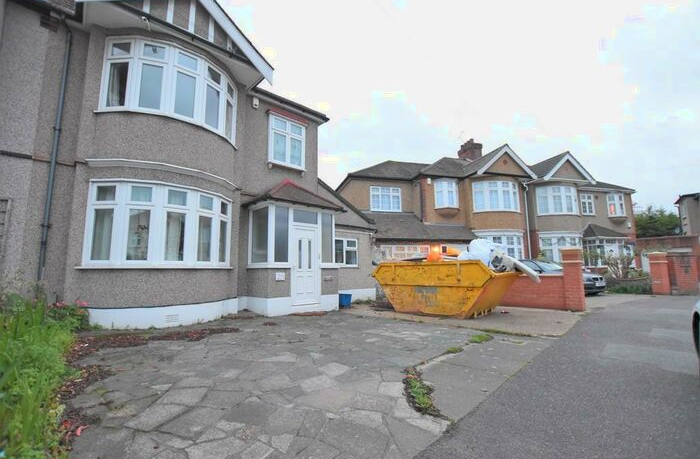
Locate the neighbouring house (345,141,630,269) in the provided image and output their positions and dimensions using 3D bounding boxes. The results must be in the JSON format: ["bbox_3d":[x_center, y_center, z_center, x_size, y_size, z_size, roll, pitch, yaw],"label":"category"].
[{"bbox_3d":[8.119,-1.084,19.159,17.988,9.200,8.800,1,-8,-14],"label":"neighbouring house"}]

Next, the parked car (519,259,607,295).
[{"bbox_3d":[8.358,1.998,12.660,1.760,1.410,4.500,2,-8,-17],"label":"parked car"}]

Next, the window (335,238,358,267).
[{"bbox_3d":[-0.149,0.707,8.828,1.050,0.856,0.100,6,-10,-42],"label":"window"}]

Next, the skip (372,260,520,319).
[{"bbox_3d":[2.378,1.456,7.444,3.152,1.229,1.744,-8,-10,44],"label":"skip"}]

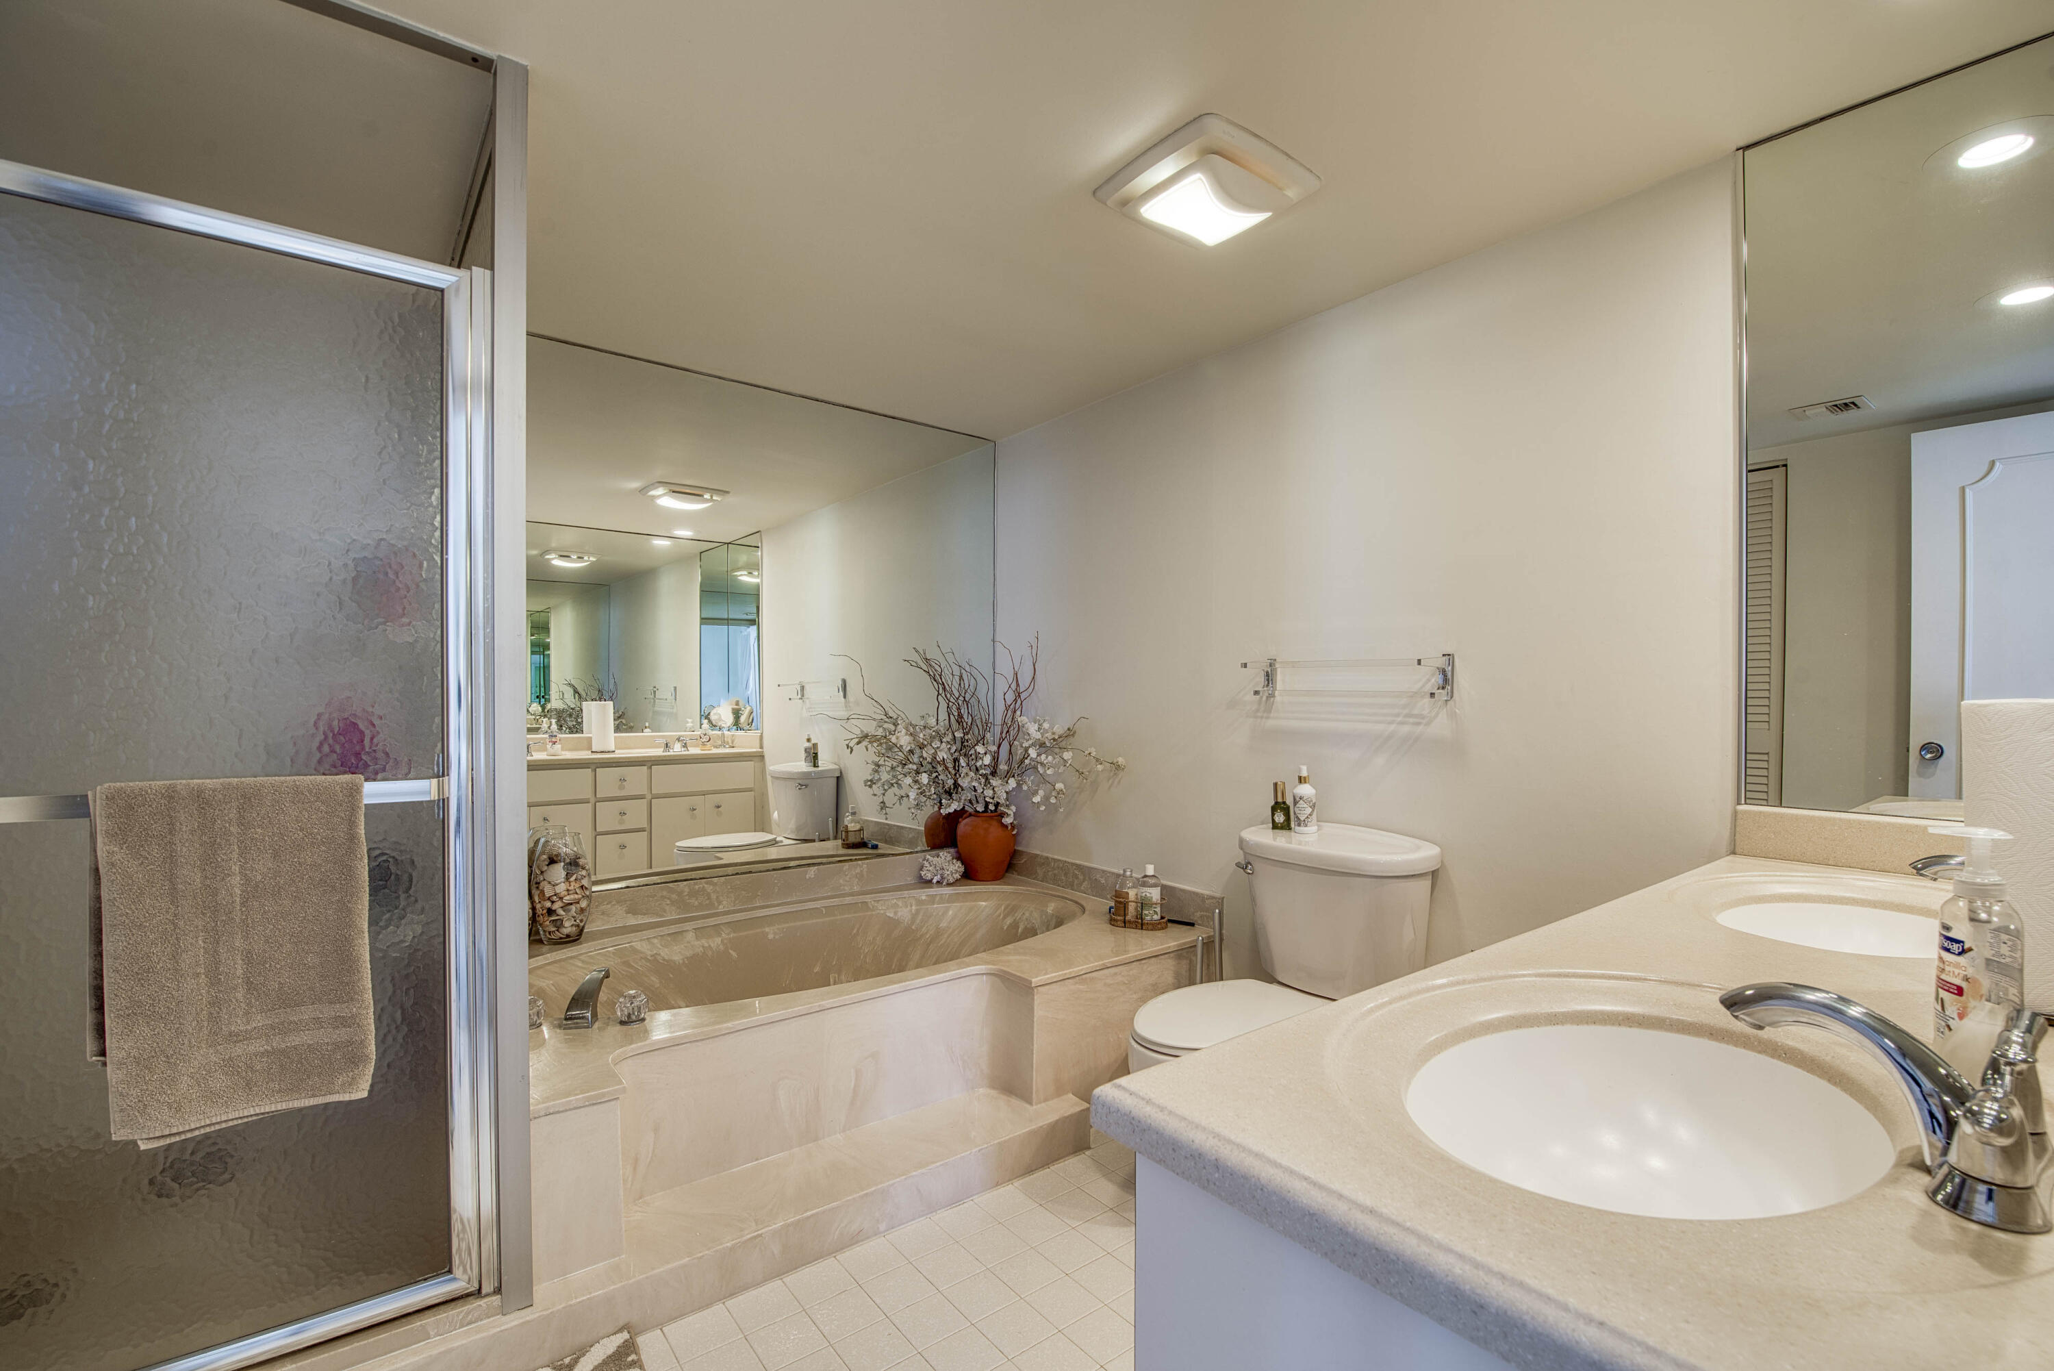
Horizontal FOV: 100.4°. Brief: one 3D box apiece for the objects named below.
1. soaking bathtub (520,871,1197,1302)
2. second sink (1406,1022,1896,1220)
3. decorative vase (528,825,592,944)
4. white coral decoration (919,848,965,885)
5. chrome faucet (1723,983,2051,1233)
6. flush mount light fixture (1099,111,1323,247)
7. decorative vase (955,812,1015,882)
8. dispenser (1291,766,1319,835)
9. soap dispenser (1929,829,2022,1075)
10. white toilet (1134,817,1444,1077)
[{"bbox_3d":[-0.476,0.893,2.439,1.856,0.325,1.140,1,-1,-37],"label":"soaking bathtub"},{"bbox_3d":[0.468,0.393,0.667,0.440,0.150,0.315,1,-1,-37],"label":"second sink"},{"bbox_3d":[-1.332,0.577,2.446,0.148,0.300,0.148,1,-1,-37],"label":"decorative vase"},{"bbox_3d":[-0.322,0.674,3.225,0.160,0.130,0.130,1,-1,-37],"label":"white coral decoration"},{"bbox_3d":[0.570,0.260,0.577,0.240,0.098,0.168,1,-1,-37],"label":"chrome faucet"},{"bbox_3d":[0.361,-0.993,1.750,0.335,0.047,0.327,1,-1,-37],"label":"flush mount light fixture"},{"bbox_3d":[-0.165,0.616,3.305,0.225,0.250,0.225,0,0,0],"label":"decorative vase"},{"bbox_3d":[0.732,0.300,2.248,0.058,0.168,0.058,0,-1,44],"label":"dispenser"},{"bbox_3d":[0.723,0.211,0.653,0.075,0.200,0.052,1,-1,-37],"label":"soap dispenser"},{"bbox_3d":[0.544,0.755,1.984,0.755,0.748,0.510,1,-1,-37],"label":"white toilet"}]

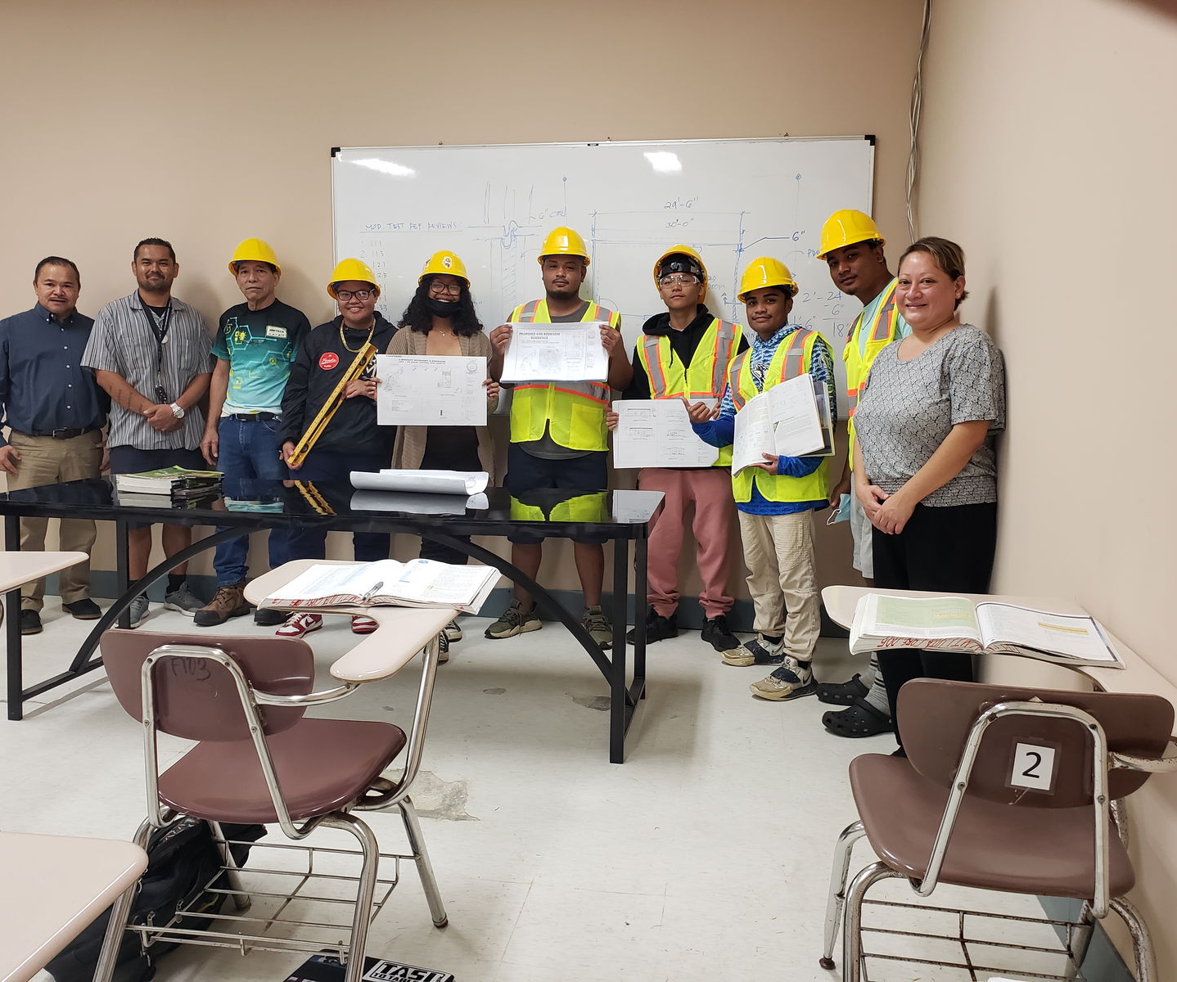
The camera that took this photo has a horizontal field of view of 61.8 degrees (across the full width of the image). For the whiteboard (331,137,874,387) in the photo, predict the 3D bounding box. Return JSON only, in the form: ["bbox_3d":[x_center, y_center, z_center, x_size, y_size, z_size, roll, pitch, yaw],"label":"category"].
[{"bbox_3d":[0.001,-0.947,4.416,2.440,1.215,0.025,2,6,9],"label":"whiteboard"}]

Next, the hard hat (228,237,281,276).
[{"bbox_3d":[-1.486,-1.046,4.382,0.225,0.160,0.285,0,-7,-7],"label":"hard hat"}]

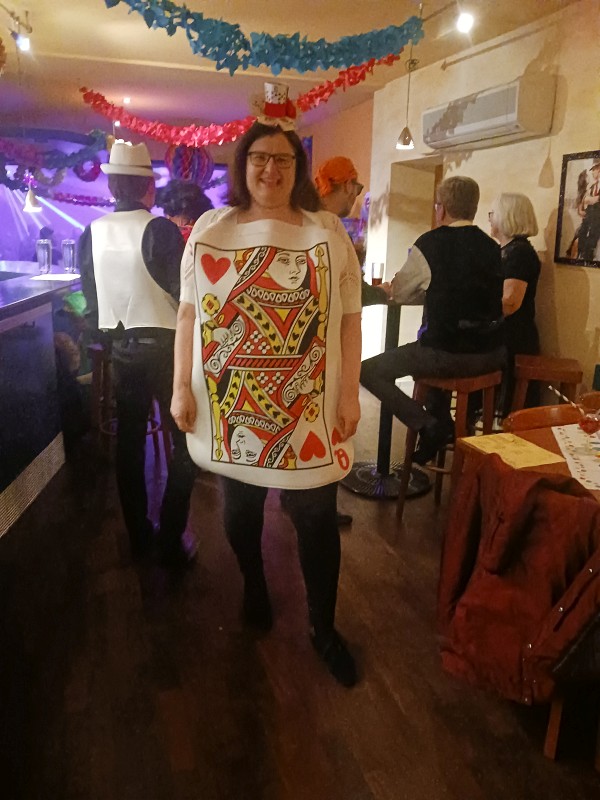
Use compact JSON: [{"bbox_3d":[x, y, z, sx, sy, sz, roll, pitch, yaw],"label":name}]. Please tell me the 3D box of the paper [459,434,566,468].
[{"bbox_3d":[0.728,0.169,2.135,0.210,0.005,0.297,-5,18,-22],"label":"paper"}]

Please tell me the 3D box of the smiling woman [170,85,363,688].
[{"bbox_3d":[-0.082,0.012,2.001,0.620,1.833,0.440,0,16,-4],"label":"smiling woman"}]

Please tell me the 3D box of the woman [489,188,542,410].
[{"bbox_3d":[1.106,-0.547,3.834,0.600,1.385,0.460,10,18,27],"label":"woman"}]

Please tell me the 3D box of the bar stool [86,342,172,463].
[{"bbox_3d":[-1.061,0.006,3.863,0.400,0.750,0.380,7,17,19],"label":"bar stool"}]

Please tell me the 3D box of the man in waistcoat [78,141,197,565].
[{"bbox_3d":[-0.654,-0.149,2.642,0.480,1.752,0.360,6,17,14],"label":"man in waistcoat"}]

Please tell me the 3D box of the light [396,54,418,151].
[{"bbox_3d":[0.557,-1.546,3.263,0.100,0.450,0.100,-1,17,-10],"label":"light"}]

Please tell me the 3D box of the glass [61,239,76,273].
[{"bbox_3d":[-1.428,-0.891,3.850,0.092,0.200,0.092,-1,17,-10],"label":"glass"}]

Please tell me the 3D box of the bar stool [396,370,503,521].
[{"bbox_3d":[0.797,0.230,3.275,0.380,0.750,0.350,-11,21,-37],"label":"bar stool"}]

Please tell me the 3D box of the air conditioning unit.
[{"bbox_3d":[1.175,-1.801,4.023,0.230,0.280,1.130,-3,17,-14],"label":"air conditioning unit"}]

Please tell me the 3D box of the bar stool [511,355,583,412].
[{"bbox_3d":[1.366,0.157,3.580,0.380,0.750,0.350,6,17,16],"label":"bar stool"}]

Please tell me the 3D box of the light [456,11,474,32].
[{"bbox_3d":[0.995,-2.269,3.750,0.100,0.120,0.100,-1,17,-10],"label":"light"}]

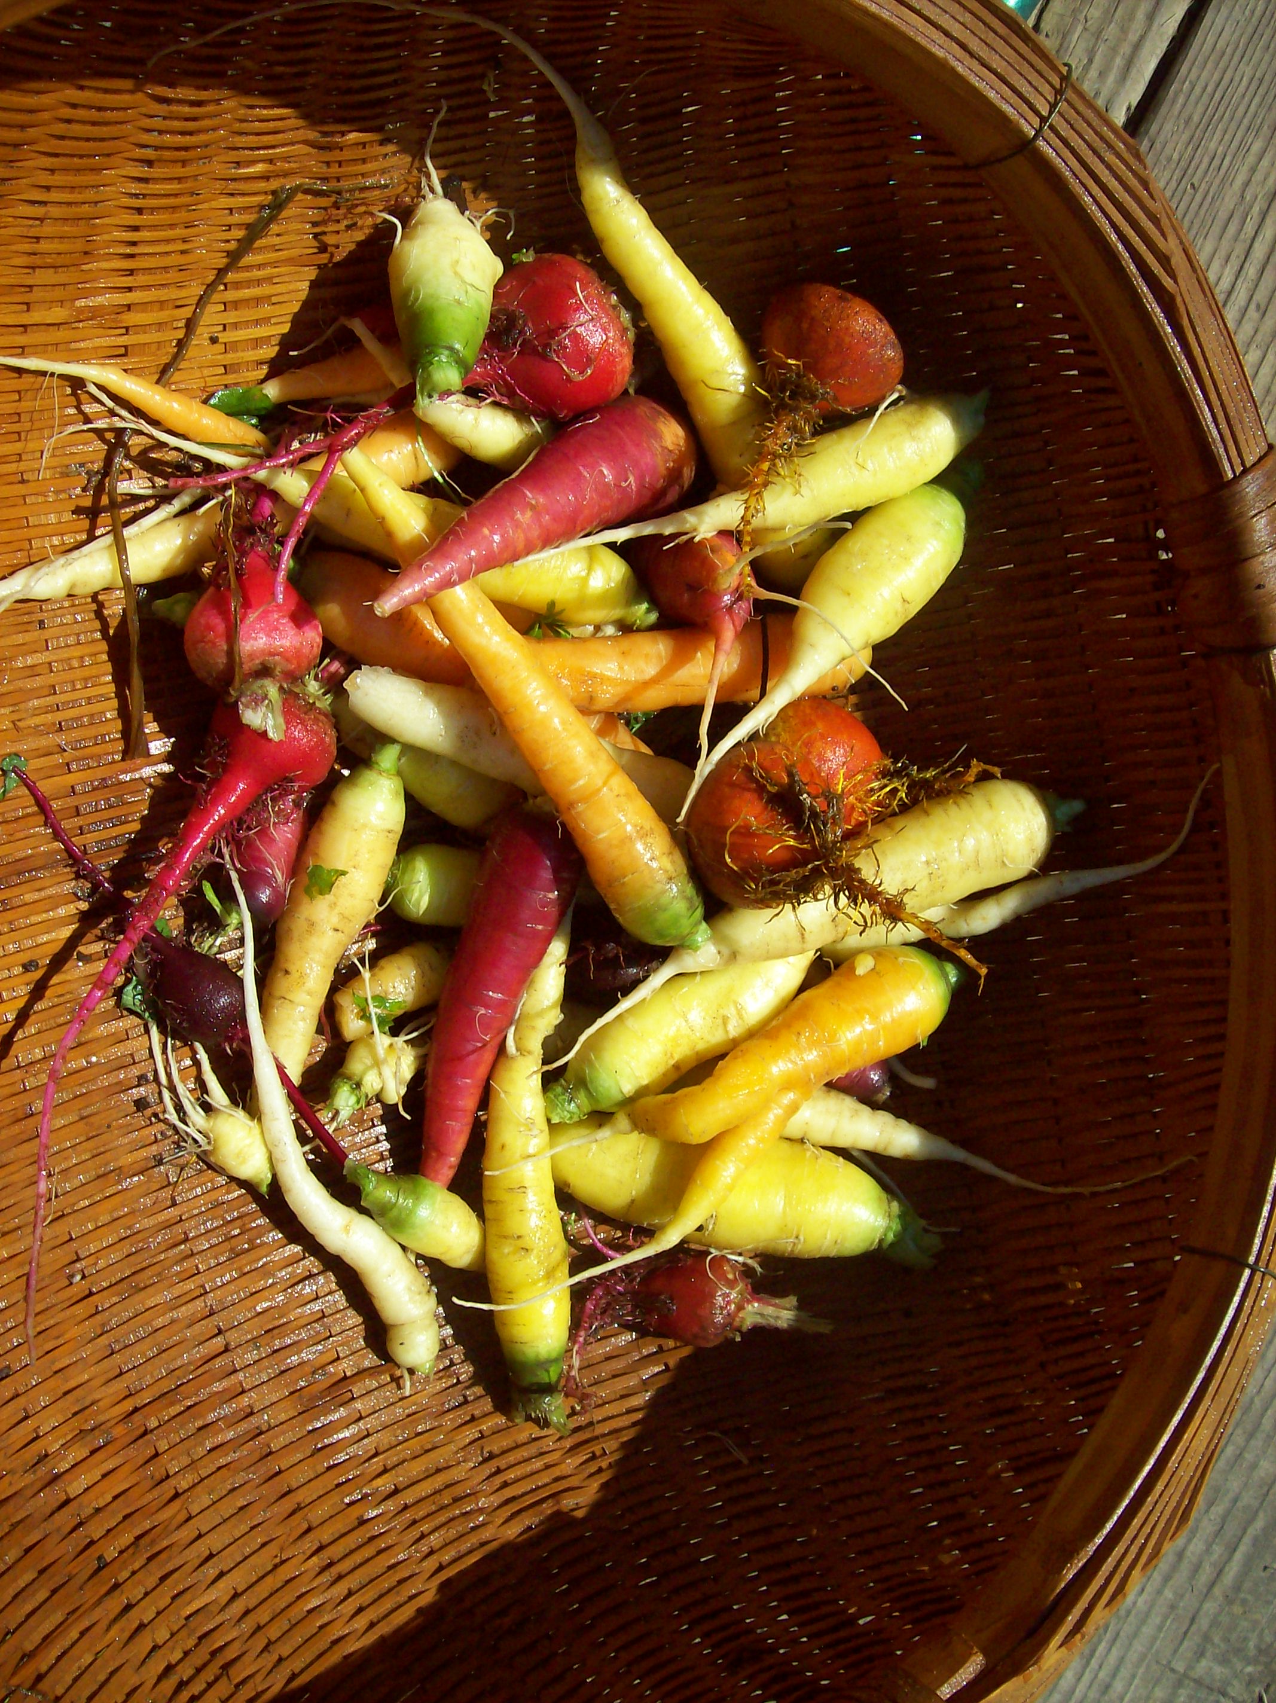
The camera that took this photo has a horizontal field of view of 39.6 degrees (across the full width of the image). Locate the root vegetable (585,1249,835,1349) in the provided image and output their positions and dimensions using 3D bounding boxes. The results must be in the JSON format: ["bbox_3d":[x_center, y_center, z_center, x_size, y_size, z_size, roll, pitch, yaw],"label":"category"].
[{"bbox_3d":[0.025,0.164,0.642,0.089,0.031,0.035,3,76,3],"label":"root vegetable"}]

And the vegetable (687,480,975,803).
[{"bbox_3d":[0.062,-0.070,0.594,0.036,0.035,0.139,41,83,0],"label":"vegetable"}]

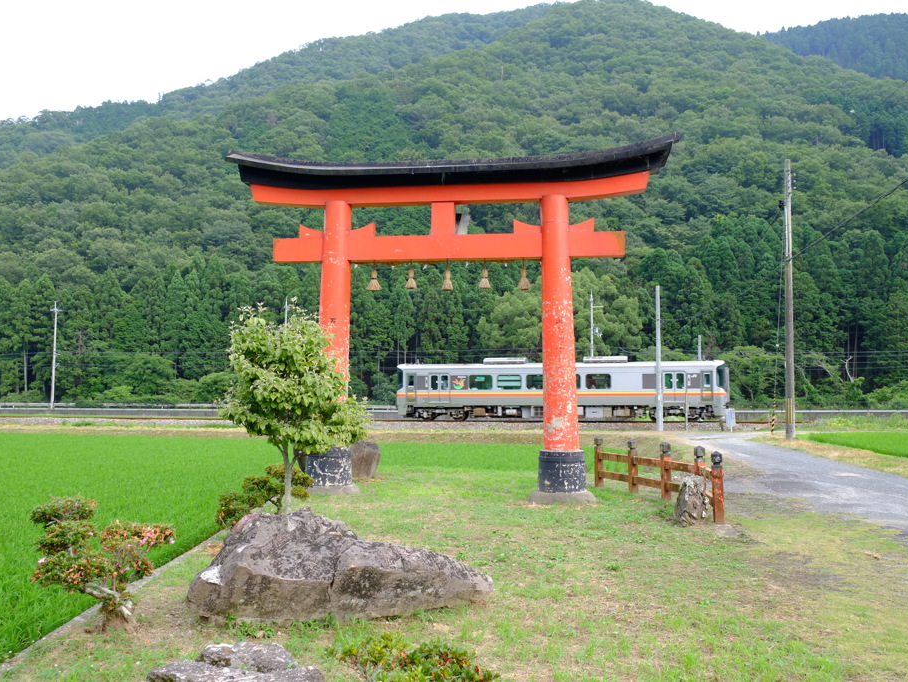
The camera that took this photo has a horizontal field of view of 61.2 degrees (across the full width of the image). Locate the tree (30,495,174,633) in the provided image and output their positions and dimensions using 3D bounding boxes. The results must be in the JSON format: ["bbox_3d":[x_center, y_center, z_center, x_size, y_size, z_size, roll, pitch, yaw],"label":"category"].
[{"bbox_3d":[-2.420,1.542,5.397,1.000,0.940,0.780,1,-5,-17],"label":"tree"}]

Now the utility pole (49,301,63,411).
[{"bbox_3d":[-35.400,1.266,68.106,1.100,9.600,0.400,0,-4,-6],"label":"utility pole"}]

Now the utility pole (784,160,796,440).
[{"bbox_3d":[13.720,-1.769,31.531,0.420,11.600,0.420,-2,-5,20],"label":"utility pole"}]

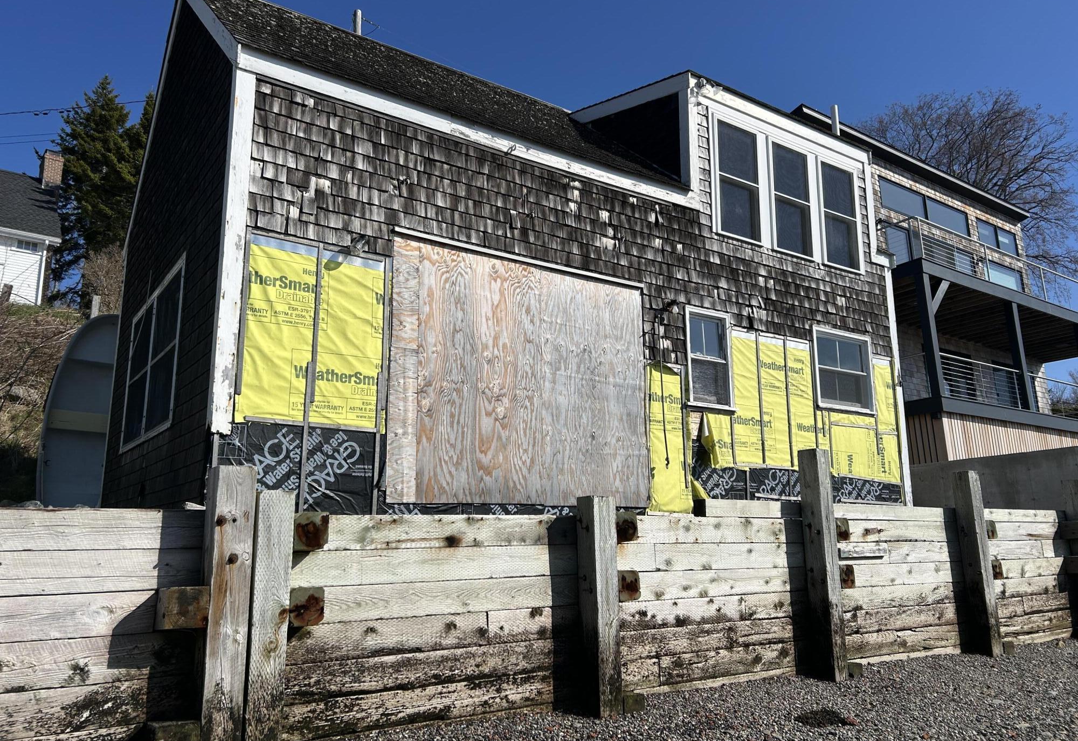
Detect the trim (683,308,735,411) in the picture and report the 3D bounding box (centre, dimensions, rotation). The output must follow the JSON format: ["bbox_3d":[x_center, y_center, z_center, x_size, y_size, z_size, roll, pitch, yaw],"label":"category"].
[{"bbox_3d":[1.789,-0.112,8.443,0.678,1.052,0.100,8,-14,-34],"label":"trim"}]

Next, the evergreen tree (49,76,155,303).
[{"bbox_3d":[-17.148,-7.223,31.976,4.200,9.711,4.200,7,-13,-29],"label":"evergreen tree"}]

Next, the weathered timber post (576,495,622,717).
[{"bbox_3d":[0.399,1.535,5.357,0.185,1.376,0.185,7,-14,-35],"label":"weathered timber post"}]

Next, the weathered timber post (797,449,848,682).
[{"bbox_3d":[2.377,1.604,6.791,0.184,1.865,0.186,8,-14,-37],"label":"weathered timber post"}]

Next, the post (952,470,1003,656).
[{"bbox_3d":[4.406,1.919,8.149,0.185,1.788,0.184,7,-15,-34],"label":"post"}]

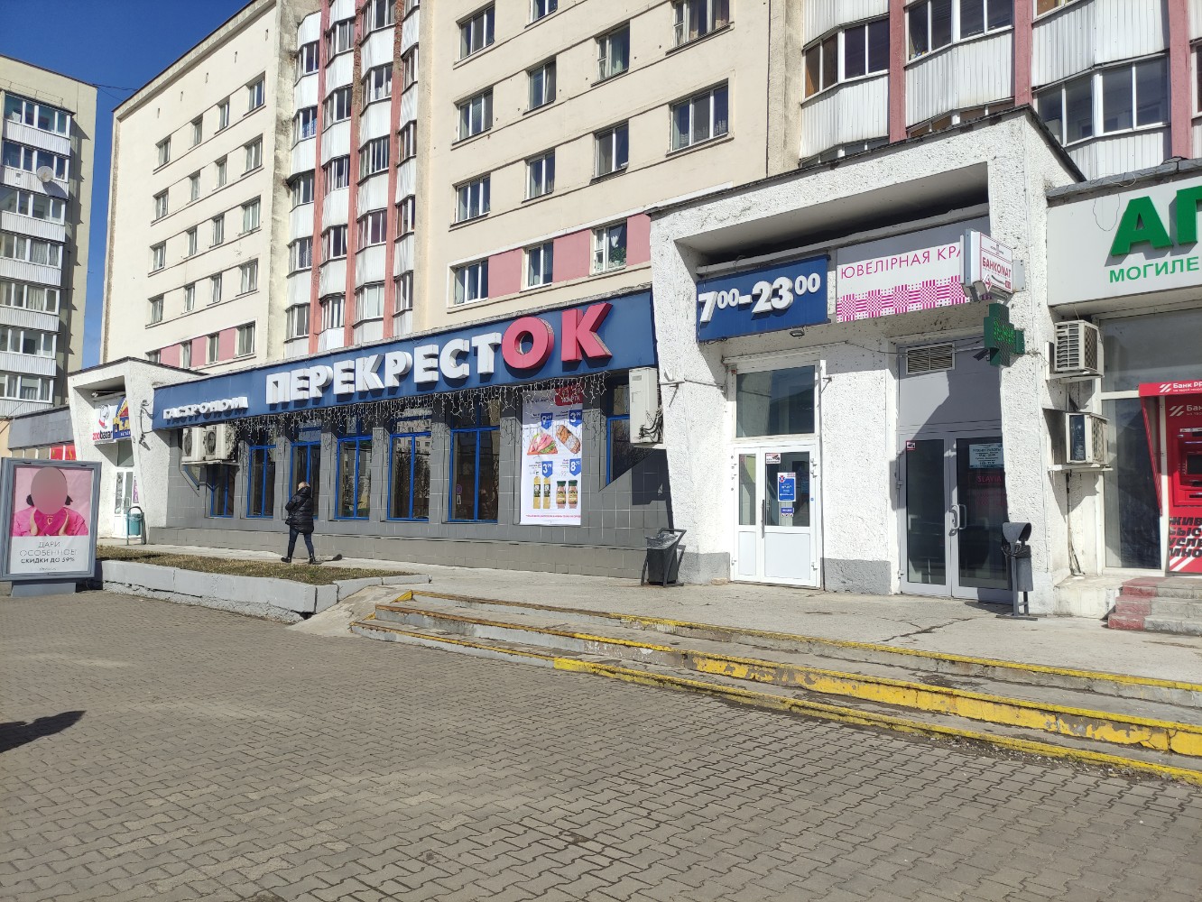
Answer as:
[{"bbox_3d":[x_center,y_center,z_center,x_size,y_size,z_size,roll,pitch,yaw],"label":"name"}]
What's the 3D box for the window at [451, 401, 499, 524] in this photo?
[{"bbox_3d":[-2.493,0.197,17.330,1.566,2.445,0.134,-3,-6,42],"label":"window"}]

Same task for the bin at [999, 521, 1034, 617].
[{"bbox_3d":[4.728,1.343,9.839,0.363,1.059,0.363,-3,-6,42],"label":"bin"}]

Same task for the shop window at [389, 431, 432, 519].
[{"bbox_3d":[-4.318,0.608,19.843,1.700,2.000,0.120,-3,-6,41],"label":"shop window"}]

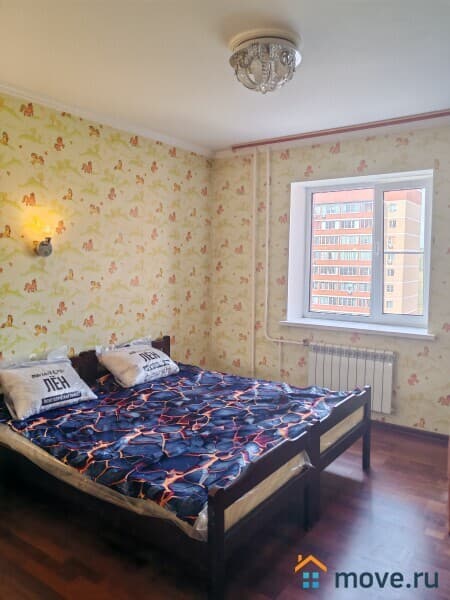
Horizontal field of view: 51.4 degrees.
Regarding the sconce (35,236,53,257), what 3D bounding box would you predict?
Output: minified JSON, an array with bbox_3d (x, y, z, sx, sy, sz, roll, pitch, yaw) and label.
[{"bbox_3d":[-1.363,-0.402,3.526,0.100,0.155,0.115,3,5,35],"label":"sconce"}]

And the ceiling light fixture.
[{"bbox_3d":[0.229,-1.319,2.681,0.410,0.255,0.410,1,4,0],"label":"ceiling light fixture"}]

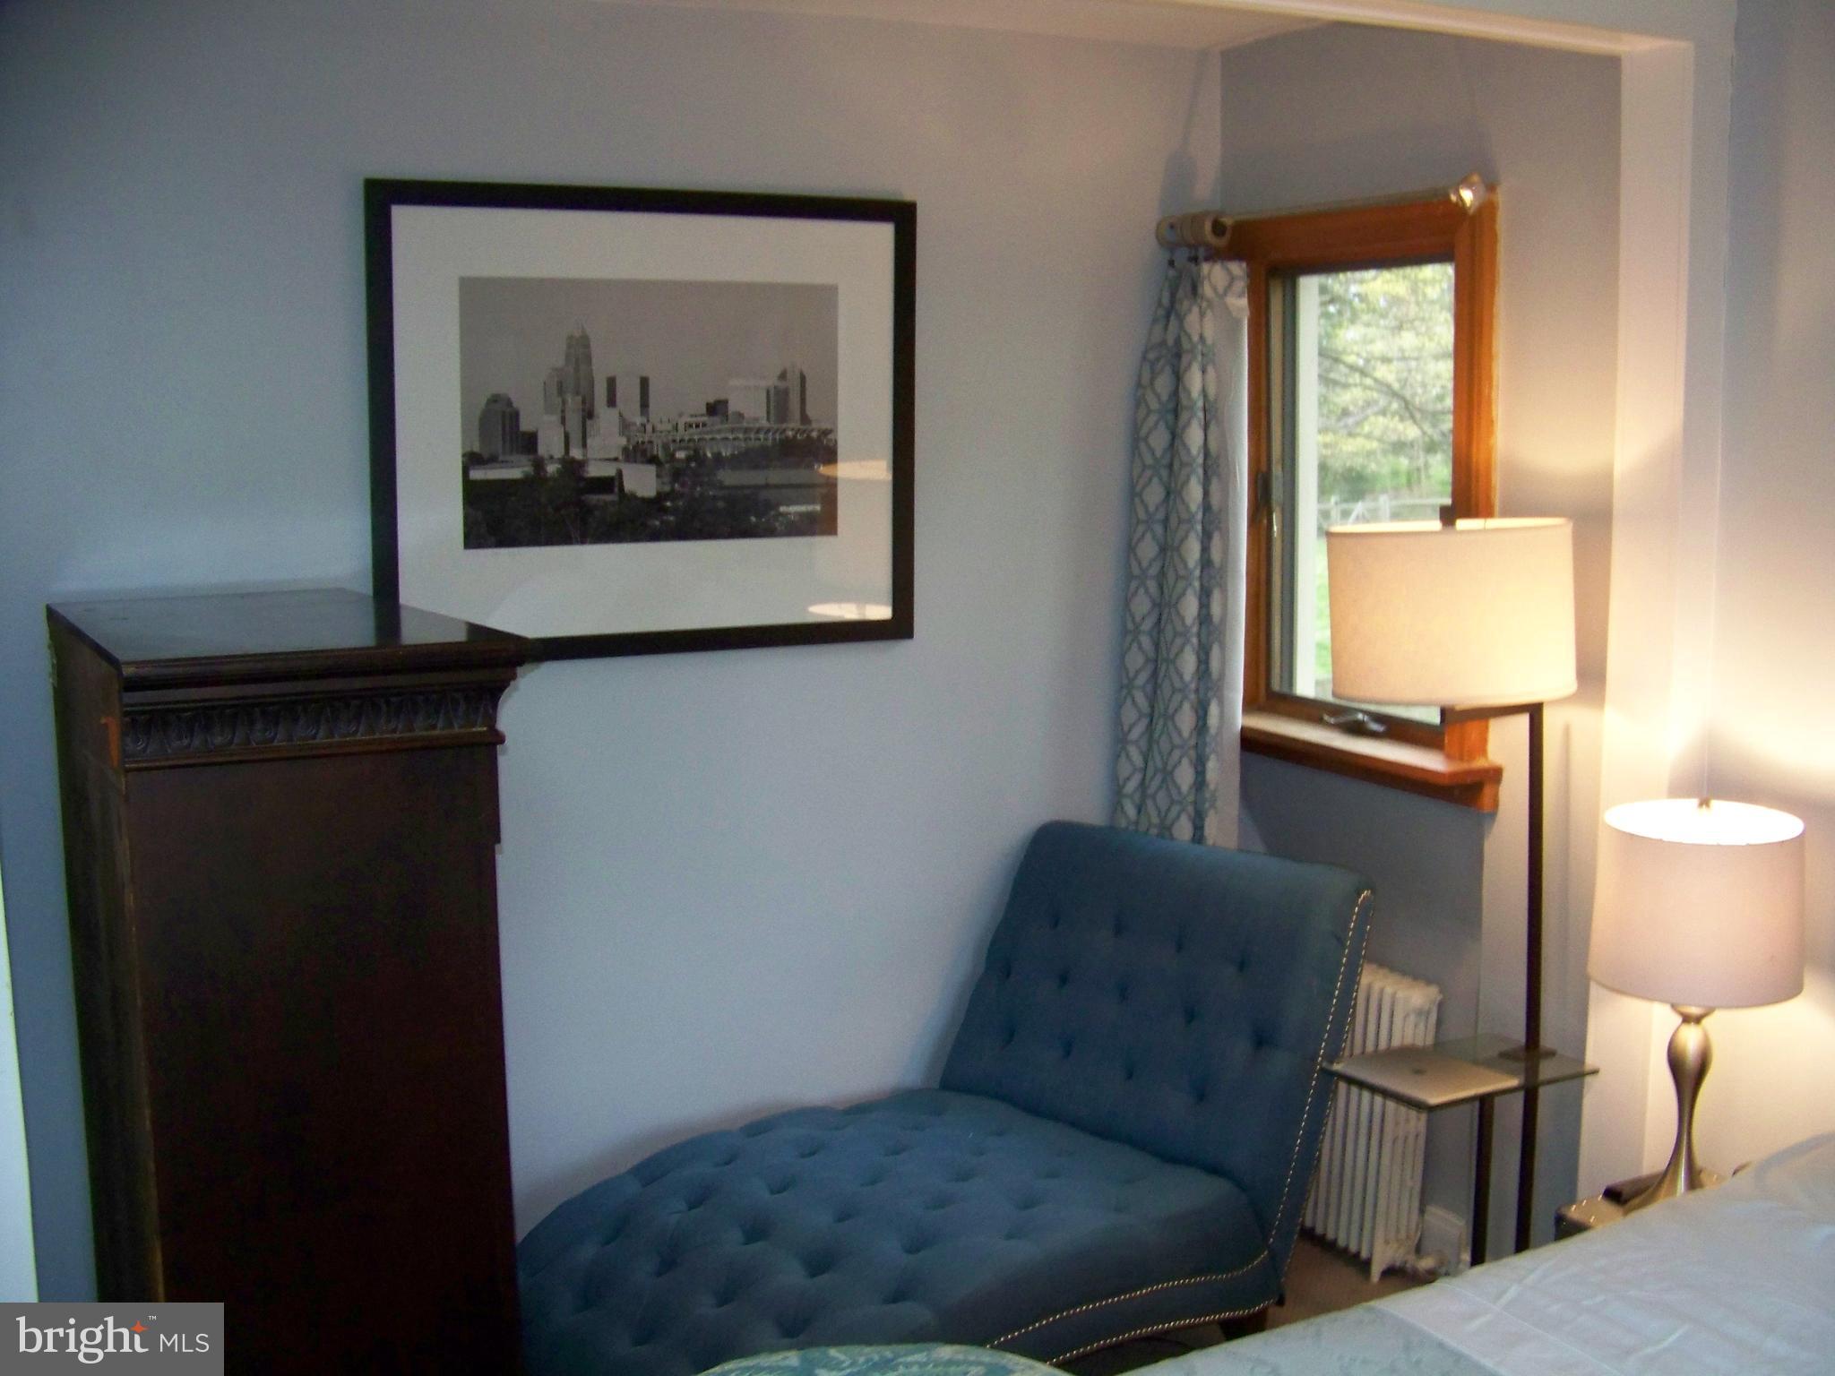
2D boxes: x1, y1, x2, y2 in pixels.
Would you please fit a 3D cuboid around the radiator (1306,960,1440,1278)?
[{"bbox_3d":[0.816,0.818,3.923,0.145,0.565,0.563,-4,9,-25],"label":"radiator"}]

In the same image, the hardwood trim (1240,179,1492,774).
[{"bbox_3d":[0.841,-0.381,3.829,0.150,1.135,0.855,-4,9,-25],"label":"hardwood trim"}]

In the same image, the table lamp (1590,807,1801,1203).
[{"bbox_3d":[1.159,0.483,2.852,0.320,0.645,0.320,-4,9,-25],"label":"table lamp"}]

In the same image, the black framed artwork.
[{"bbox_3d":[-0.491,-0.507,3.706,1.098,0.893,0.030,-4,9,-25],"label":"black framed artwork"}]

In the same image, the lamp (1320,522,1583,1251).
[{"bbox_3d":[0.898,0.443,3.252,0.420,1.495,0.420,-4,9,-25],"label":"lamp"}]

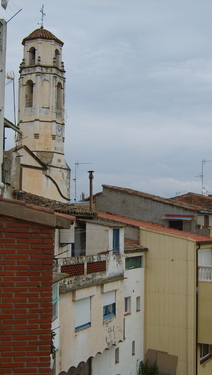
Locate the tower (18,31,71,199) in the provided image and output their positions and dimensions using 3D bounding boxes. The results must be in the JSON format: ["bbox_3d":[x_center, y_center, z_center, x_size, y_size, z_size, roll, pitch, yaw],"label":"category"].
[{"bbox_3d":[-6.194,-6.495,49.000,4.900,18.300,4.900,-1,-4,21],"label":"tower"}]

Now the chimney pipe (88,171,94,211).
[{"bbox_3d":[-0.730,0.180,26.000,0.280,2.050,0.280,1,-4,-7],"label":"chimney pipe"}]

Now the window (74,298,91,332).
[{"bbox_3d":[-0.990,5.219,20.824,0.150,1.240,1.250,-2,-5,28],"label":"window"}]

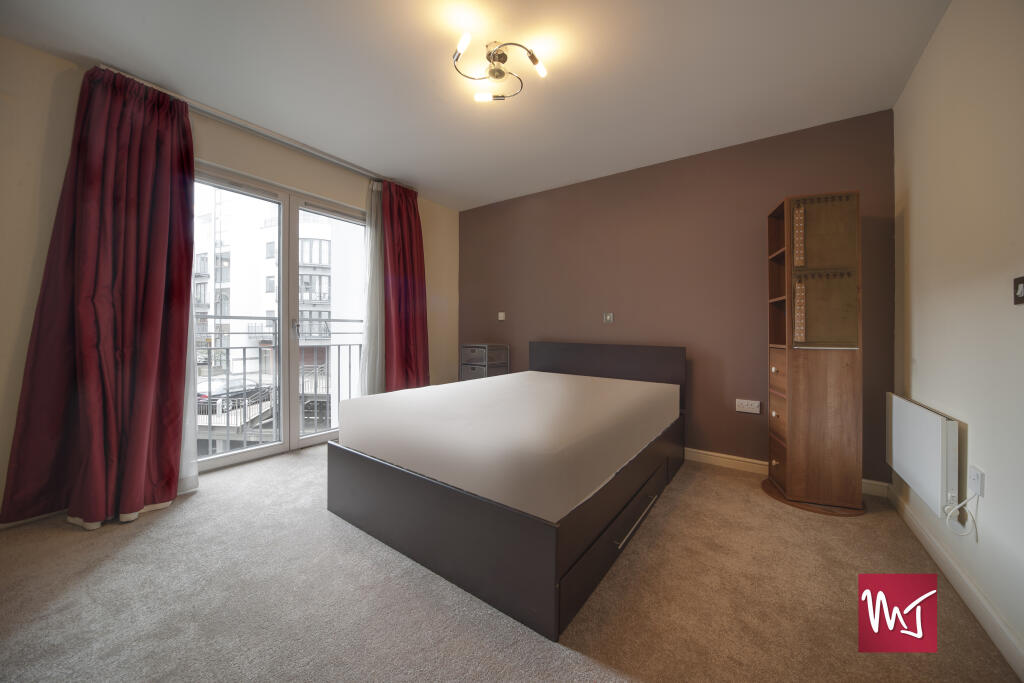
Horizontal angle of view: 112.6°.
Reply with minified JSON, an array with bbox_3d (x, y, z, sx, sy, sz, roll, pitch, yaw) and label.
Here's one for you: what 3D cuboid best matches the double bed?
[{"bbox_3d":[0.172,0.507,2.355,1.506,0.891,2.064,0,0,37],"label":"double bed"}]

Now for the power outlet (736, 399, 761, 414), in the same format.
[{"bbox_3d":[1.747,0.482,2.524,0.148,0.089,0.014,0,0,37],"label":"power outlet"}]

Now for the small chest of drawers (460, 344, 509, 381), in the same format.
[{"bbox_3d":[-0.288,0.479,3.693,0.362,0.871,0.377,0,0,37],"label":"small chest of drawers"}]

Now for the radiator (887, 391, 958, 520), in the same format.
[{"bbox_3d":[1.943,0.510,1.630,0.068,0.403,0.817,0,0,37],"label":"radiator"}]

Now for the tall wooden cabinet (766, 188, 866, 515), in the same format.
[{"bbox_3d":[1.884,0.058,2.155,0.363,1.845,0.332,0,0,20],"label":"tall wooden cabinet"}]

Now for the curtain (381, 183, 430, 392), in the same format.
[{"bbox_3d":[-1.080,-0.322,3.504,0.155,2.436,0.550,0,0,37],"label":"curtain"}]

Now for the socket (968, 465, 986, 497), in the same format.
[{"bbox_3d":[1.658,0.501,1.222,0.018,0.089,0.089,0,0,37],"label":"socket"}]

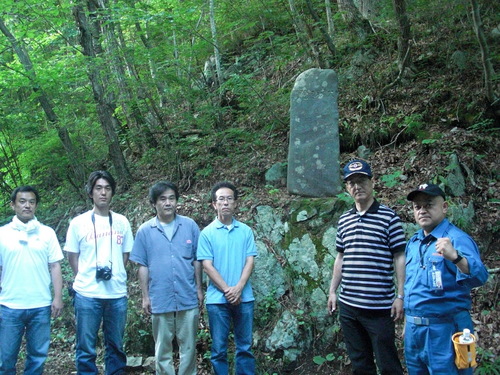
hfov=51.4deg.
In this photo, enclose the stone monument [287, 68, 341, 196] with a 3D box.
[{"bbox_3d":[0.675,-0.570,5.500,0.550,1.360,0.200,0,-3,2],"label":"stone monument"}]

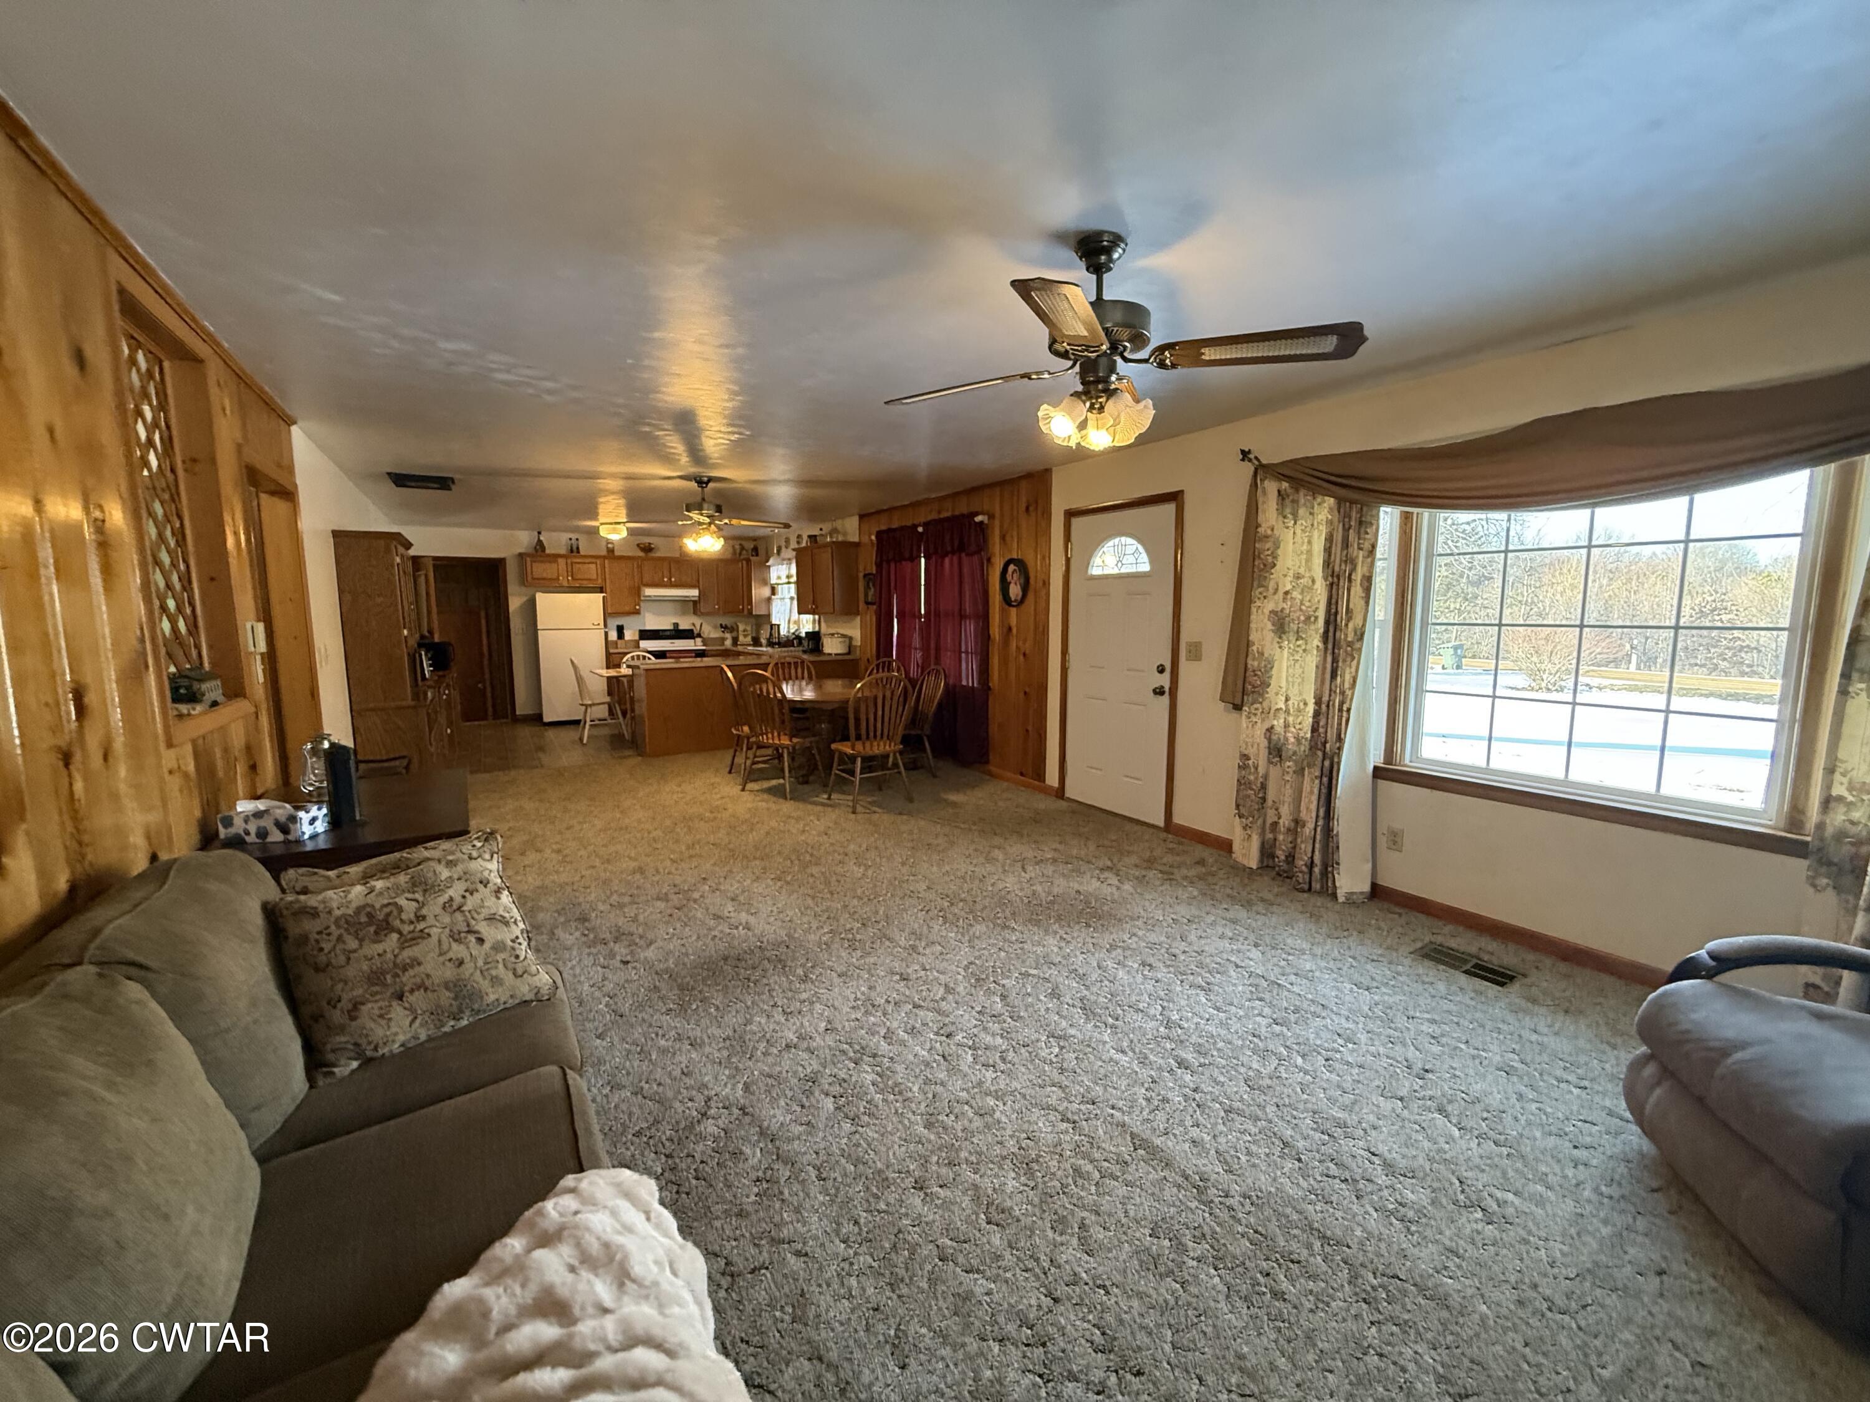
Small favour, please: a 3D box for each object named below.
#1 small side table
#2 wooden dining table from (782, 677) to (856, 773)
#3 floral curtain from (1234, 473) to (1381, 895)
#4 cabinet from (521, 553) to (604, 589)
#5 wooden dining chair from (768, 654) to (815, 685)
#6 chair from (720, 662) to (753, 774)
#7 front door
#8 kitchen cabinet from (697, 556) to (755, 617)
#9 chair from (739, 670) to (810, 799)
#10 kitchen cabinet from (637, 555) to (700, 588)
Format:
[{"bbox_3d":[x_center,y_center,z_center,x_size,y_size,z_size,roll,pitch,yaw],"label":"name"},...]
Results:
[{"bbox_3d":[-2.046,0.740,2.732,0.670,0.730,1.130,-5,8,-33],"label":"small side table"},{"bbox_3d":[-0.905,0.273,6.400,1.130,0.750,1.750,-4,8,-31],"label":"wooden dining table"},{"bbox_3d":[1.823,-0.147,3.814,0.190,2.150,0.720,-4,8,-31],"label":"floral curtain"},{"bbox_3d":[-4.876,-1.691,9.931,0.920,0.405,0.330,-4,8,-31],"label":"cabinet"},{"bbox_3d":[-1.269,0.080,7.199,0.500,0.970,0.530,-4,8,-30],"label":"wooden dining chair"},{"bbox_3d":[-1.532,0.163,6.417,0.540,0.970,0.460,-3,7,-25],"label":"chair"},{"bbox_3d":[1.240,-0.241,5.165,0.050,2.040,0.920,-5,8,-33],"label":"front door"},{"bbox_3d":[-3.087,-1.646,11.016,0.800,0.770,0.340,-4,8,-31],"label":"kitchen cabinet"},{"bbox_3d":[-1.210,0.224,5.999,0.500,0.970,0.530,4,8,29],"label":"chair"},{"bbox_3d":[-3.704,-1.777,10.501,0.760,0.385,0.320,-5,8,-33],"label":"kitchen cabinet"}]

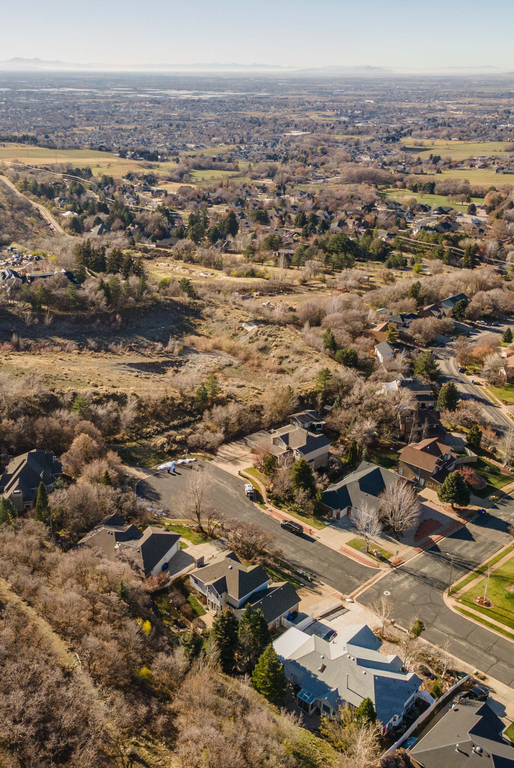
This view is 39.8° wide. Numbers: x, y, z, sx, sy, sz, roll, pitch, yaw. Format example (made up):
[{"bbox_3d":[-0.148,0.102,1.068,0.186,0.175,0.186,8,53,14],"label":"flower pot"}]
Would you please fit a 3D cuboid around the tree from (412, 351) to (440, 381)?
[{"bbox_3d":[66.373,-7.077,277.387,10.939,11.226,10.939,0,24,0],"label":"tree"}]

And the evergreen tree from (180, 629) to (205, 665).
[{"bbox_3d":[-11.500,46.330,126.130,4.270,6.850,4.270,0,24,0],"label":"evergreen tree"}]

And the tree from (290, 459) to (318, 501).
[{"bbox_3d":[11.620,23.420,174.410,6.420,11.020,6.420,0,24,0],"label":"tree"}]

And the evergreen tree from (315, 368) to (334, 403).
[{"bbox_3d":[21.280,0.530,222.870,5.670,11.610,5.670,0,24,0],"label":"evergreen tree"}]

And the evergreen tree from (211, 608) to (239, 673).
[{"bbox_3d":[-5.430,44.170,122.660,4.790,13.530,4.790,0,24,0],"label":"evergreen tree"}]

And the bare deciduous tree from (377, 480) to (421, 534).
[{"bbox_3d":[32.220,28.140,160.700,10.020,13.440,10.020,0,24,0],"label":"bare deciduous tree"}]

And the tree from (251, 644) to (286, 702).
[{"bbox_3d":[1.960,47.520,117.980,5.390,11.000,5.390,0,24,0],"label":"tree"}]

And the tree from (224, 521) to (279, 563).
[{"bbox_3d":[-1.300,34.270,153.510,11.600,7.200,10.000,0,24,0],"label":"tree"}]

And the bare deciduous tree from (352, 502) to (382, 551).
[{"bbox_3d":[24.626,32.184,158.004,6.454,12.539,6.454,0,24,0],"label":"bare deciduous tree"}]

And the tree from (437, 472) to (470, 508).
[{"bbox_3d":[48.470,25.990,174.150,7.770,10.290,7.770,0,24,0],"label":"tree"}]

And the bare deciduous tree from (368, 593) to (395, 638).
[{"bbox_3d":[23.010,42.810,131.050,4.710,9.310,4.710,0,24,0],"label":"bare deciduous tree"}]

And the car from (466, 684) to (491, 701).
[{"bbox_3d":[37.434,53.809,121.260,4.650,1.720,1.920,-19,31,-36],"label":"car"}]

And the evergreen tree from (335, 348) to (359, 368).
[{"bbox_3d":[37.450,-10.532,292.563,9.683,6.769,9.683,0,24,0],"label":"evergreen tree"}]

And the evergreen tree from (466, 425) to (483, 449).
[{"bbox_3d":[61.260,14.870,199.070,3.980,7.170,3.980,0,24,0],"label":"evergreen tree"}]

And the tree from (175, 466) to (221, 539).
[{"bbox_3d":[-13.416,27.381,164.962,10.455,17.302,10.455,0,24,0],"label":"tree"}]

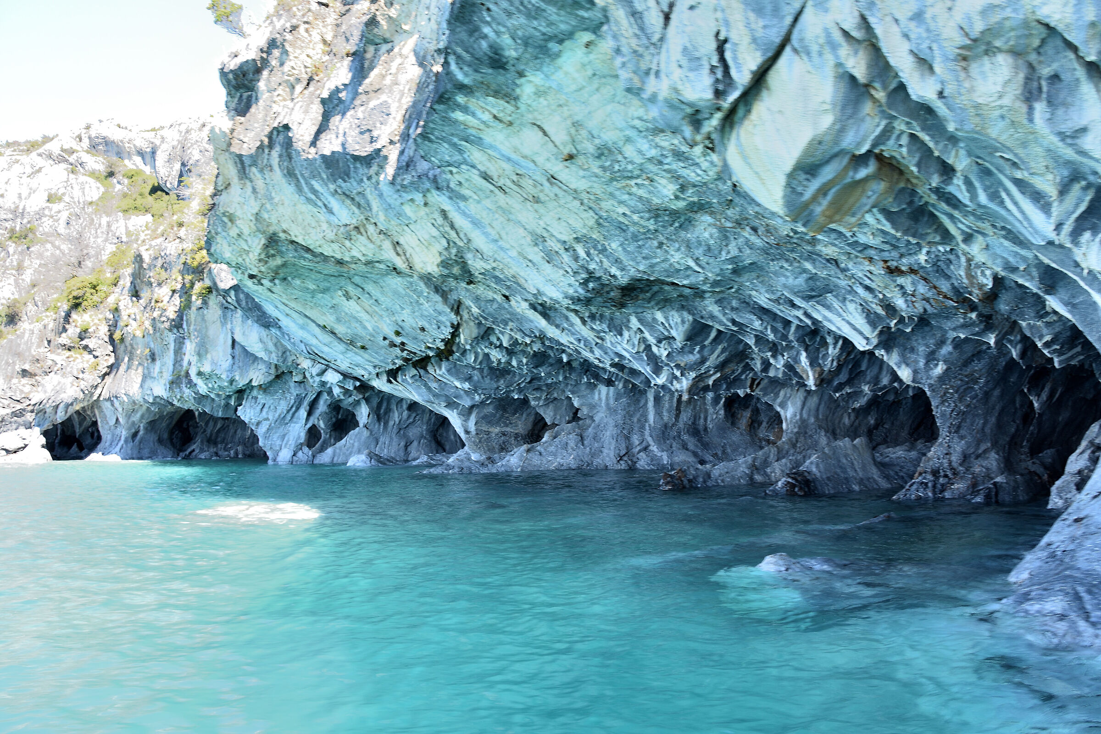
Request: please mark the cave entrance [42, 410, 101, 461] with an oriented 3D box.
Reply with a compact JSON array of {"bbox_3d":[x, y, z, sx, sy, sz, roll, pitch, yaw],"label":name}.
[{"bbox_3d":[-17.259,2.483,29.800,2.020,1.720,1.500,1,-3,-11],"label":"cave entrance"}]

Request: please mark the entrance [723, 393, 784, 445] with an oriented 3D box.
[{"bbox_3d":[4.971,1.274,20.220,1.450,1.270,1.100,-1,-3,17],"label":"entrance"}]

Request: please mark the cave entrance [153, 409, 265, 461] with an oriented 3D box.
[{"bbox_3d":[-11.883,2.362,28.880,3.640,1.750,1.900,0,-3,-6],"label":"cave entrance"}]

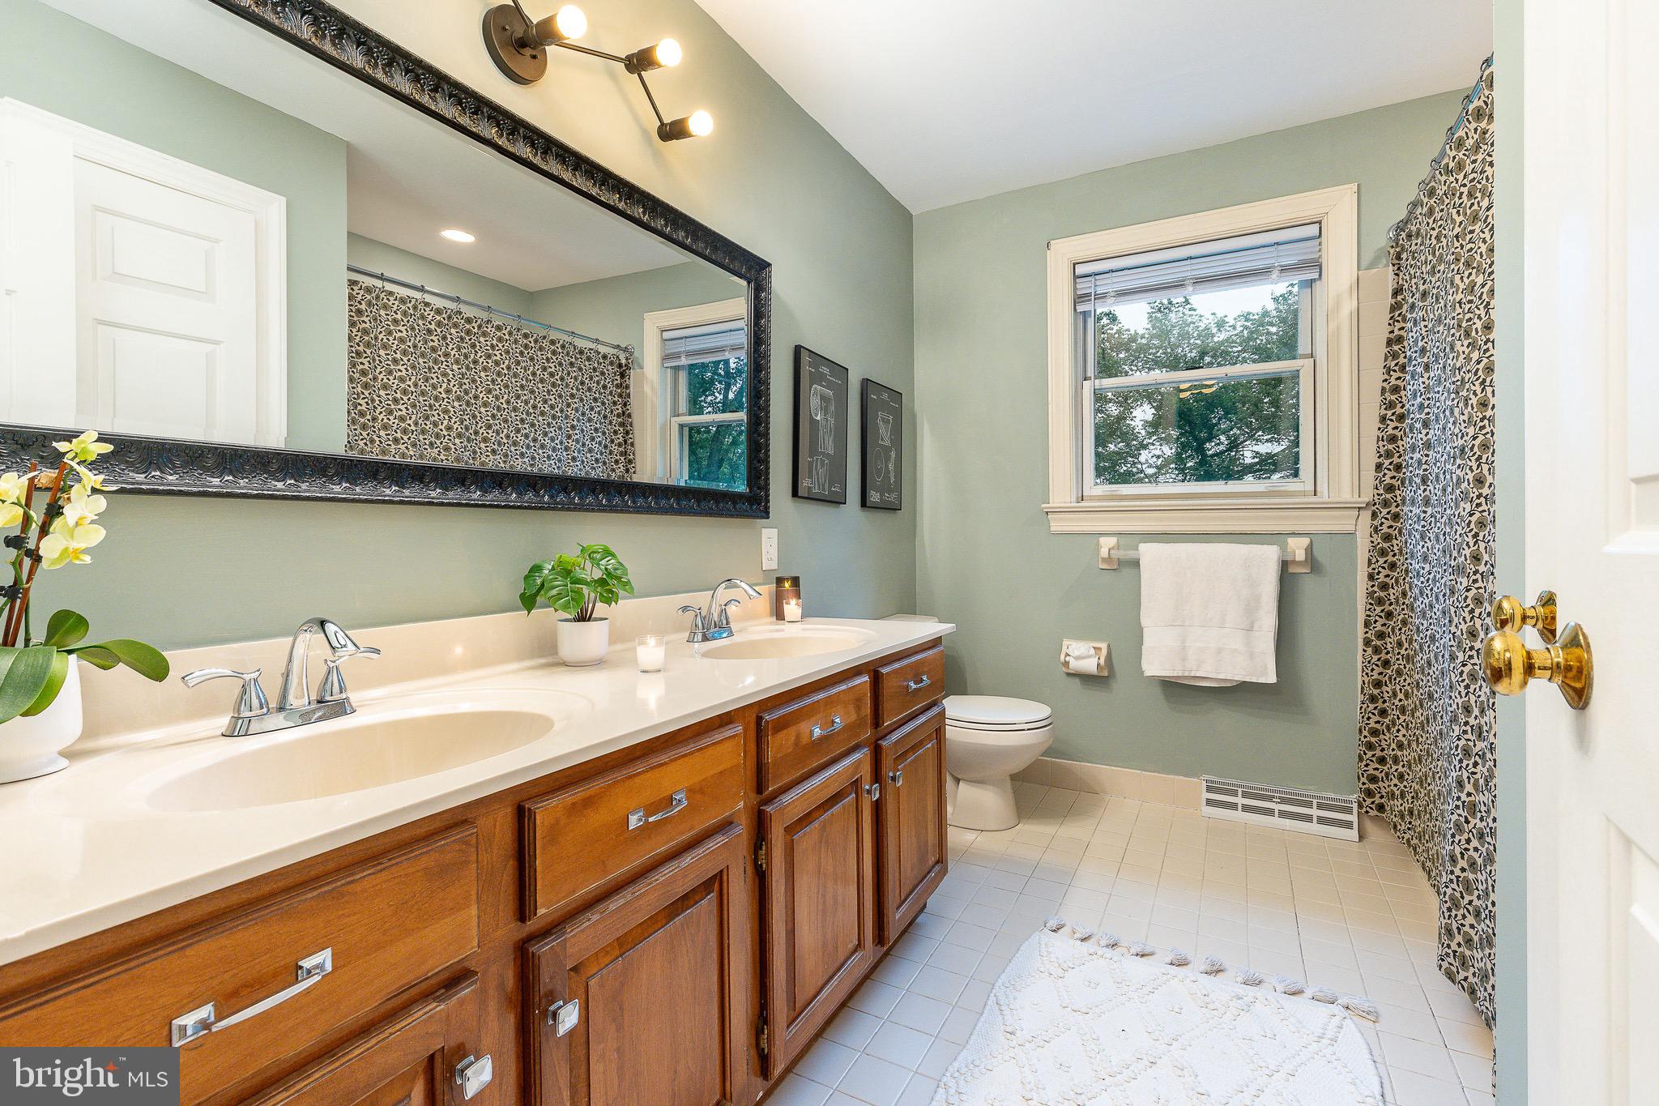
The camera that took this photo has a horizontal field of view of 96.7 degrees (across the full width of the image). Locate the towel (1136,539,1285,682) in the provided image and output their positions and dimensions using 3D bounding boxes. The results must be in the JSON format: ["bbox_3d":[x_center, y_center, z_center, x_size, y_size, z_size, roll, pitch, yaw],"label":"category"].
[{"bbox_3d":[1.318,0.217,2.573,0.430,0.495,0.060,0,1,28],"label":"towel"}]

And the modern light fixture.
[{"bbox_3d":[-0.499,-0.977,1.336,0.185,0.220,0.710,0,1,28],"label":"modern light fixture"}]

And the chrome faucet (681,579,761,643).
[{"bbox_3d":[-0.217,0.122,1.655,0.175,0.134,0.230,0,1,28],"label":"chrome faucet"}]

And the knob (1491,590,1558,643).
[{"bbox_3d":[0.869,0.079,0.927,0.057,0.066,0.066,0,1,28],"label":"knob"}]

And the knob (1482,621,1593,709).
[{"bbox_3d":[0.558,0.089,0.588,0.057,0.067,0.067,0,1,28],"label":"knob"}]

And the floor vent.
[{"bbox_3d":[1.526,0.860,2.511,0.447,0.137,0.056,0,1,28],"label":"floor vent"}]

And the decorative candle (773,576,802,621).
[{"bbox_3d":[-0.116,0.123,2.014,0.070,0.115,0.070,-1,1,0],"label":"decorative candle"}]

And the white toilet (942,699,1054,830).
[{"bbox_3d":[0.469,0.592,2.630,0.660,0.690,0.440,0,1,28],"label":"white toilet"}]

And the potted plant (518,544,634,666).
[{"bbox_3d":[-0.438,0.091,1.317,0.200,0.212,0.200,0,1,28],"label":"potted plant"}]

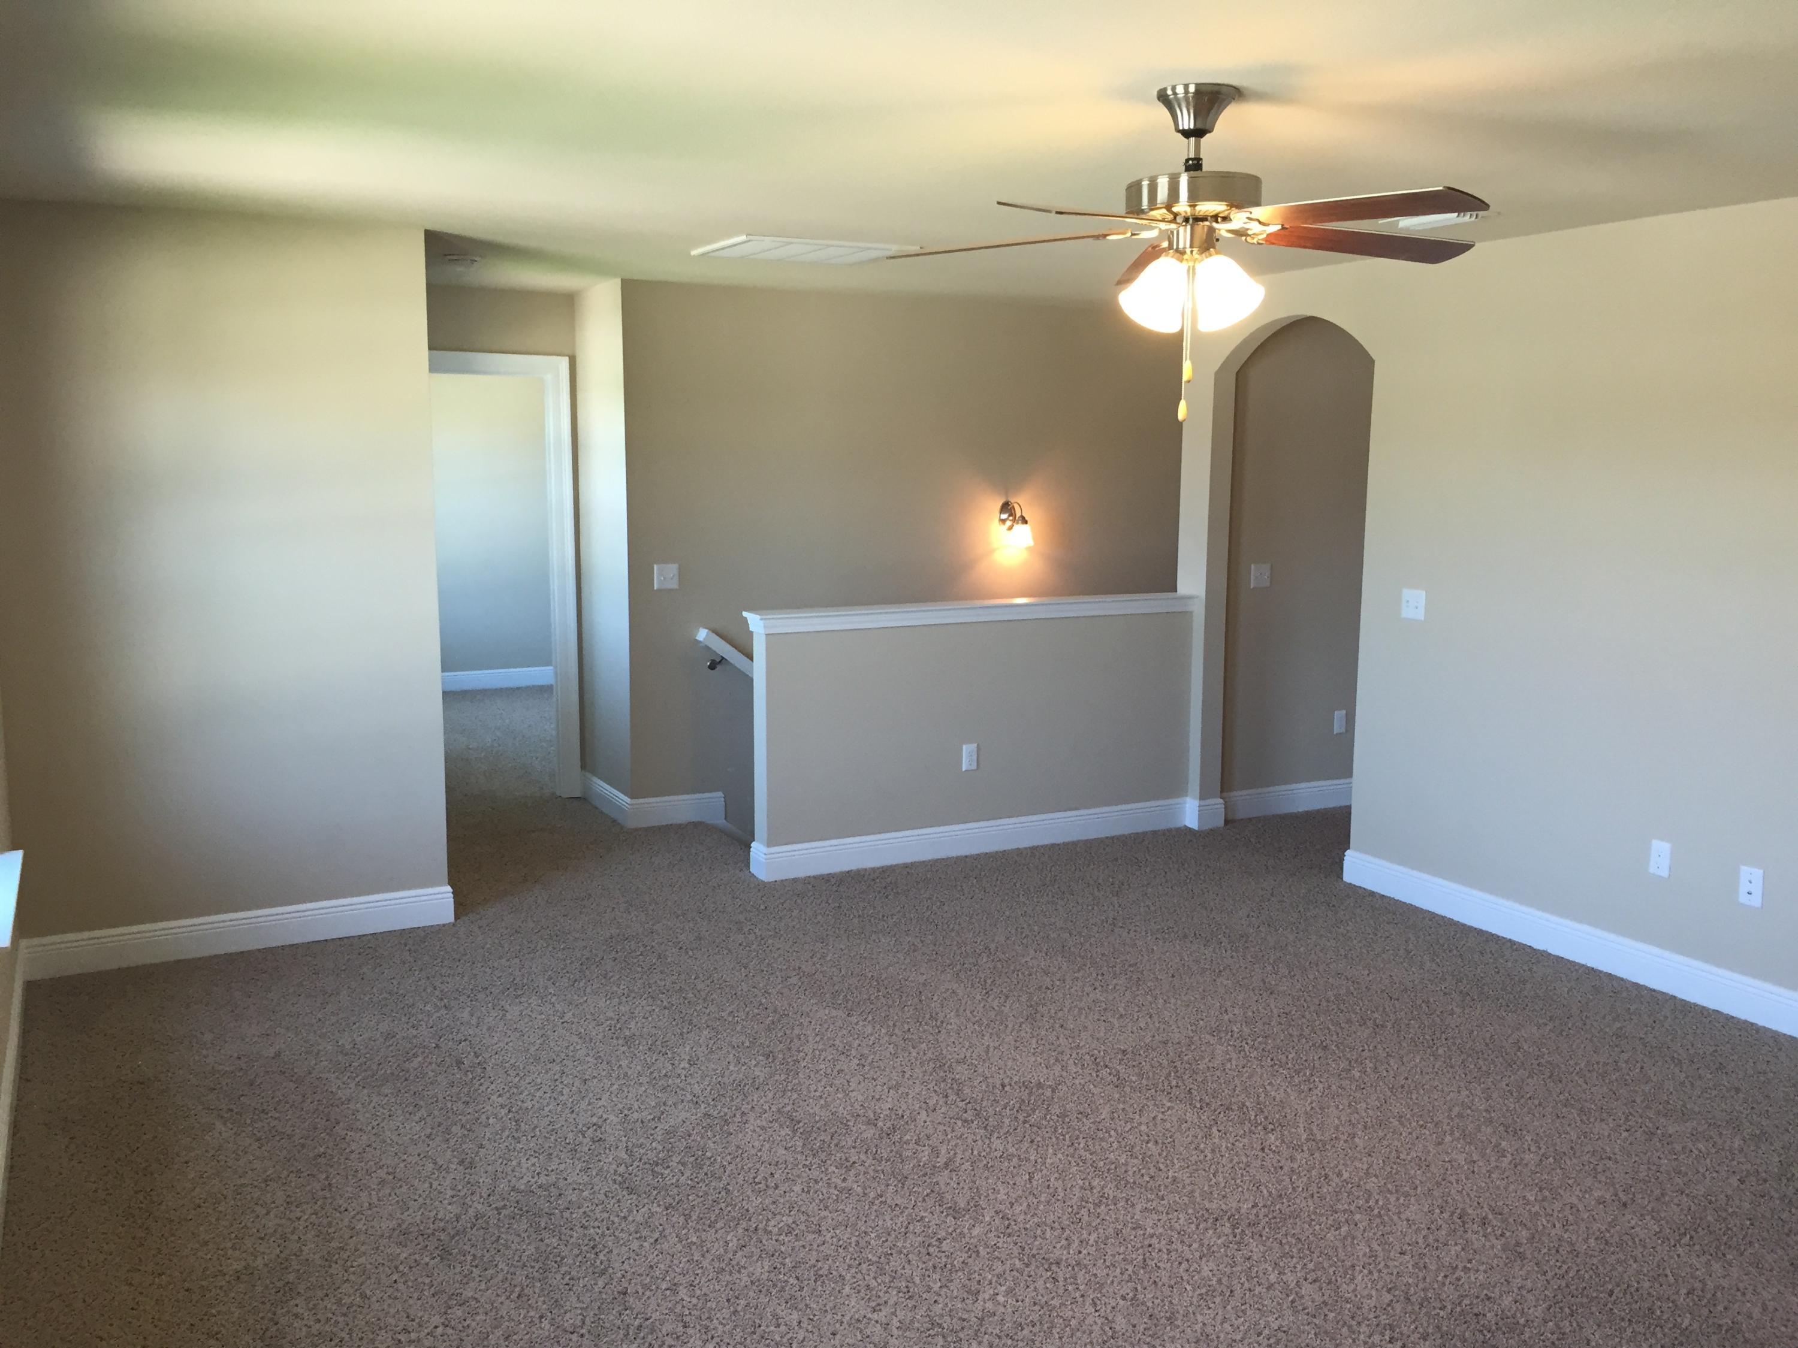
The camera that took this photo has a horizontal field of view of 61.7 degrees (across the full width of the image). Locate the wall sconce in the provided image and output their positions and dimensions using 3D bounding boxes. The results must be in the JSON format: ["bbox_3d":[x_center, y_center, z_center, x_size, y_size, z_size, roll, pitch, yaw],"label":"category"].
[{"bbox_3d":[0.580,-0.759,7.551,0.112,0.215,0.190,-4,9,-28],"label":"wall sconce"}]

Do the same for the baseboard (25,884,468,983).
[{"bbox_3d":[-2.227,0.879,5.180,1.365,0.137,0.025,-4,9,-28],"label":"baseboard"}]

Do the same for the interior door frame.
[{"bbox_3d":[-2.040,-0.433,7.205,0.960,2.160,0.152,-4,9,-28],"label":"interior door frame"}]

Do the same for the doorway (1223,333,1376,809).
[{"bbox_3d":[1.674,-0.342,6.374,0.152,2.265,0.950,-4,9,-28],"label":"doorway"}]

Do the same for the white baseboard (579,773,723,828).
[{"bbox_3d":[-1.199,0.584,7.297,0.478,0.142,0.735,-4,9,-28],"label":"white baseboard"}]

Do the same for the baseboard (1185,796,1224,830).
[{"bbox_3d":[1.419,0.642,6.995,0.166,0.137,0.095,-4,9,-28],"label":"baseboard"}]

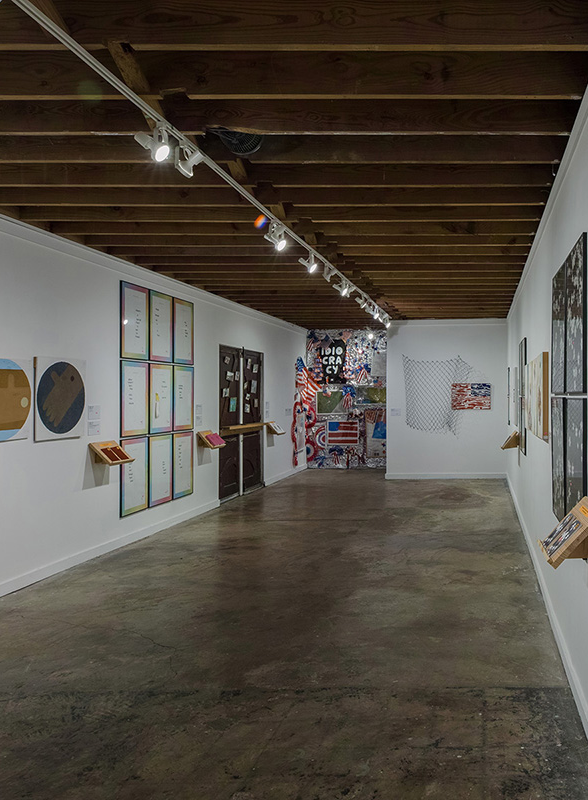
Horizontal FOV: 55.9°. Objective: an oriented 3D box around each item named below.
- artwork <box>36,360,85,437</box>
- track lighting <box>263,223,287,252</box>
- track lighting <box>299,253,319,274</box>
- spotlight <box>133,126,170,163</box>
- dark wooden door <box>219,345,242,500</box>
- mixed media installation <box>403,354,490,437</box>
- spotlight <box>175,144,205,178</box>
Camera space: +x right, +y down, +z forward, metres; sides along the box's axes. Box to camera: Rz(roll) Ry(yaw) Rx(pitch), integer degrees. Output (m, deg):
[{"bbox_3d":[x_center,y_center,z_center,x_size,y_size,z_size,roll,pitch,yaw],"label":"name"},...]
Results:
[{"bbox_3d":[-1.877,-0.016,4.472,0.030,0.580,0.537,0,0,19],"label":"artwork"},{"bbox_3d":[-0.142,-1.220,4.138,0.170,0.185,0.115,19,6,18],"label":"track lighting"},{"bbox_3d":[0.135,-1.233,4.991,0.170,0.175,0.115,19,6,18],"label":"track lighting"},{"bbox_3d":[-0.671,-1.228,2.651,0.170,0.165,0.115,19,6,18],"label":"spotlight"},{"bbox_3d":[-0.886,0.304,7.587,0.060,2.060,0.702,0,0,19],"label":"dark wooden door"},{"bbox_3d":[2.622,-0.086,9.568,1.483,1.397,0.080,0,0,0],"label":"mixed media installation"},{"bbox_3d":[-0.544,-1.235,2.860,0.165,0.165,0.115,-19,-6,18],"label":"spotlight"}]

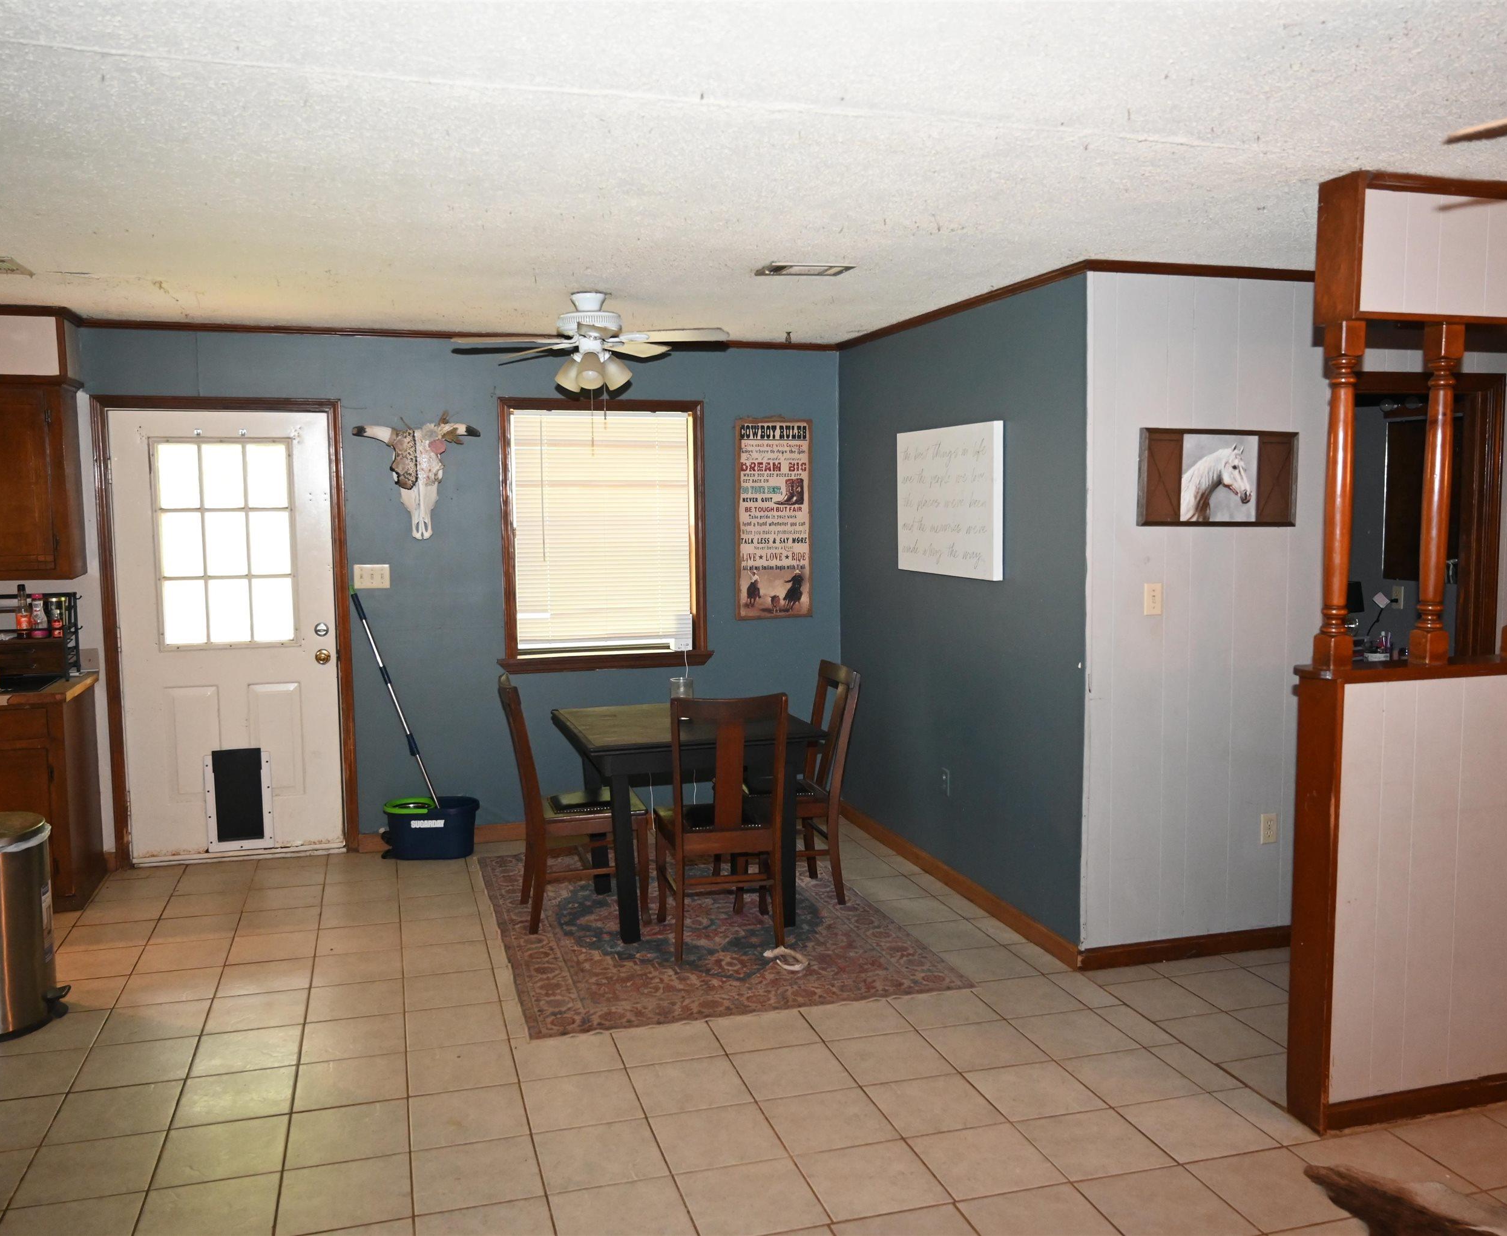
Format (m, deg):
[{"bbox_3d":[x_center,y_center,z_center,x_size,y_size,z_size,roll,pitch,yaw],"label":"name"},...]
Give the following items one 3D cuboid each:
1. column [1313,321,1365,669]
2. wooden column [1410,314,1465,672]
[{"bbox_3d":[1.474,-0.299,3.116,0.065,0.873,0.065,-2,5,-16],"label":"column"},{"bbox_3d":[1.778,-0.316,3.229,0.078,0.875,0.078,-2,5,-16],"label":"wooden column"}]

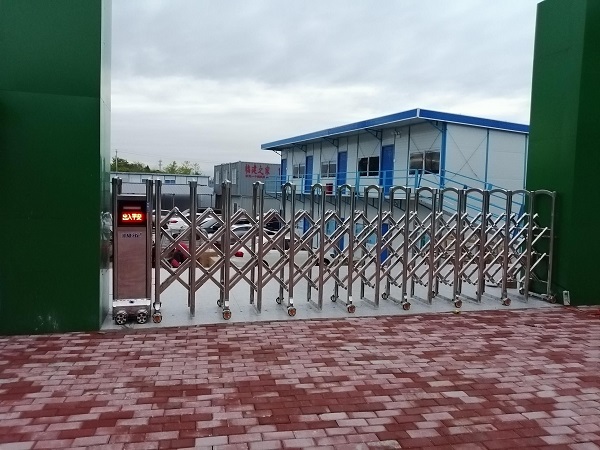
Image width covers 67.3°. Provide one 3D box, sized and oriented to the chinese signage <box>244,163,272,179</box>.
[{"bbox_3d":[-3.336,-4.282,36.193,2.200,1.170,0.100,-1,5,-25],"label":"chinese signage"}]

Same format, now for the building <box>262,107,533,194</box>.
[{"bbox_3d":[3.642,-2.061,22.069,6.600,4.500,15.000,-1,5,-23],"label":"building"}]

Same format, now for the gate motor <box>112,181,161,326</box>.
[{"bbox_3d":[-1.916,0.269,5.234,0.410,1.630,0.580,-1,5,-17],"label":"gate motor"}]

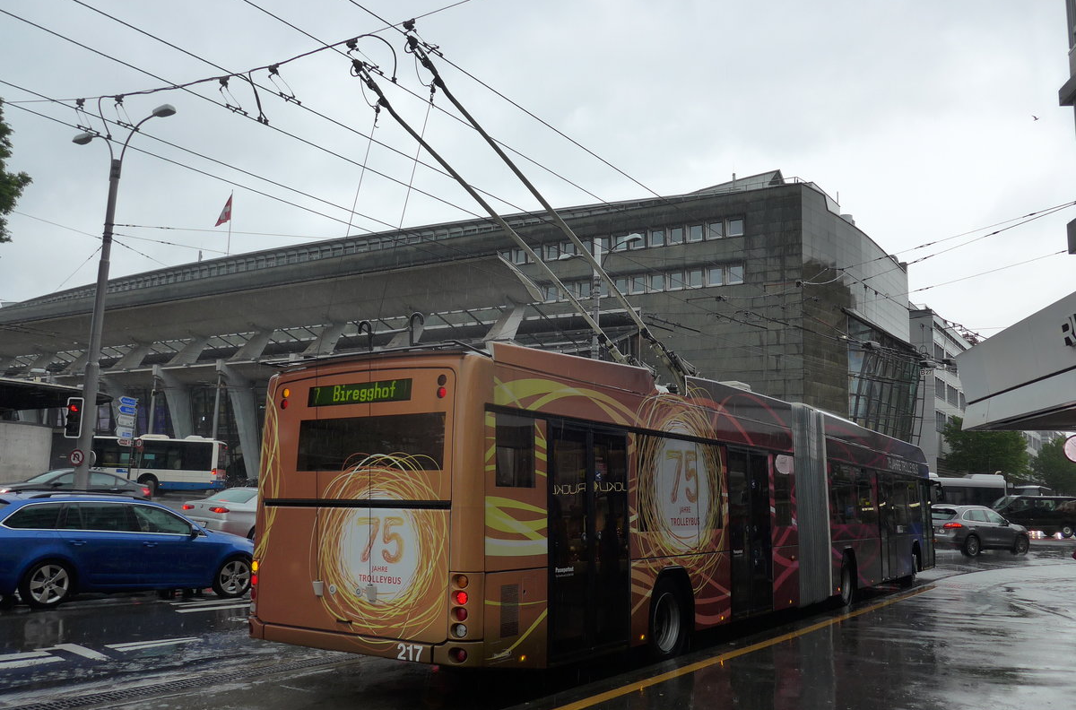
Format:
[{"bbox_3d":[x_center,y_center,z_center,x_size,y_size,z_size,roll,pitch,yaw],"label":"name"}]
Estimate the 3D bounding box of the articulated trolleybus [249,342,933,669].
[{"bbox_3d":[3.482,2.566,14.695,2.680,3.120,18.075,-5,-11,33],"label":"articulated trolleybus"}]

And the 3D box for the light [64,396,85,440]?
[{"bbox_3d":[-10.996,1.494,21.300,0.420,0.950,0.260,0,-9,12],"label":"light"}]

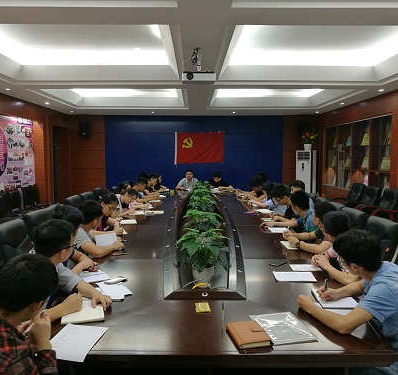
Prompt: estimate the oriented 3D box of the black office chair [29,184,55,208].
[{"bbox_3d":[-3.437,0.467,8.493,0.580,0.910,0.570,0,4,0],"label":"black office chair"}]

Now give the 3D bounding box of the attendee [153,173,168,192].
[{"bbox_3d":[-0.914,0.312,8.192,0.750,1.180,0.500,0,5,2],"label":"attendee"}]

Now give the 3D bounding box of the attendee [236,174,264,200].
[{"bbox_3d":[1.068,0.398,7.455,0.720,1.200,0.520,0,4,0],"label":"attendee"}]

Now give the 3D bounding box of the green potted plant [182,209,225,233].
[{"bbox_3d":[0.035,0.400,3.389,0.360,0.400,0.360,0,4,0],"label":"green potted plant"}]

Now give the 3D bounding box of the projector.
[{"bbox_3d":[-0.002,-1.220,4.341,0.370,0.125,0.290,0,4,0],"label":"projector"}]

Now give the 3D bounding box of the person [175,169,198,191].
[{"bbox_3d":[-0.282,0.225,8.894,0.560,1.240,0.800,0,5,-1],"label":"person"}]

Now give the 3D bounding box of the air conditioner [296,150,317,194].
[{"bbox_3d":[3.023,-0.191,11.056,0.500,1.720,0.320,4,6,44],"label":"air conditioner"}]

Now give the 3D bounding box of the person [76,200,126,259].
[{"bbox_3d":[-0.995,0.703,3.487,0.720,1.180,0.550,-1,4,-12],"label":"person"}]

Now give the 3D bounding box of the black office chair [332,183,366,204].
[{"bbox_3d":[3.135,0.445,8.169,0.640,1.000,0.600,-1,4,-10],"label":"black office chair"}]

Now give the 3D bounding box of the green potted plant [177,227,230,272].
[{"bbox_3d":[0.031,0.452,2.545,0.360,0.390,0.360,0,5,-1],"label":"green potted plant"}]

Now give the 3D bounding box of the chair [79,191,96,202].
[{"bbox_3d":[-1.291,0.614,5.634,0.650,1.060,0.620,0,5,-1],"label":"chair"}]

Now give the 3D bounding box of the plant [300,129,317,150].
[{"bbox_3d":[3.073,-1.327,10.965,0.420,0.560,0.420,4,6,44],"label":"plant"}]

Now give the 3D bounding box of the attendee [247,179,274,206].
[{"bbox_3d":[1.172,0.482,6.459,0.720,1.180,0.520,0,4,0],"label":"attendee"}]

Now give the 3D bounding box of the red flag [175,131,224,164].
[{"bbox_3d":[0.021,-1.160,11.545,1.440,0.960,0.040,0,5,-1],"label":"red flag"}]

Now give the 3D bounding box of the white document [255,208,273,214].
[{"bbox_3d":[0.975,0.356,5.797,0.290,0.020,0.240,0,4,0],"label":"white document"}]

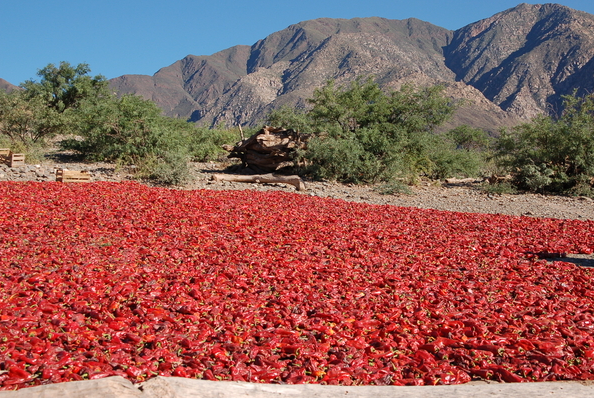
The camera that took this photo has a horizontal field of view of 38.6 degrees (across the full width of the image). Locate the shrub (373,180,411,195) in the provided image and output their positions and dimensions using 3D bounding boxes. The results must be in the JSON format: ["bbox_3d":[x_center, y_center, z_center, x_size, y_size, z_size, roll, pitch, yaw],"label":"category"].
[{"bbox_3d":[1.598,-0.192,14.200,0.620,0.210,0.500,0,5,0],"label":"shrub"}]

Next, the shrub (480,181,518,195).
[{"bbox_3d":[3.508,-0.199,14.700,0.560,0.220,0.480,0,5,0],"label":"shrub"}]

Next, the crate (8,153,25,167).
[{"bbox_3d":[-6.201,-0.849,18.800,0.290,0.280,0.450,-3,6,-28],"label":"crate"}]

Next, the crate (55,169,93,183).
[{"bbox_3d":[-3.890,-0.381,14.750,0.500,0.250,0.300,-4,6,-37],"label":"crate"}]

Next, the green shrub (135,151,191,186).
[{"bbox_3d":[-2.407,-0.541,15.300,0.920,0.600,0.800,0,5,0],"label":"green shrub"}]

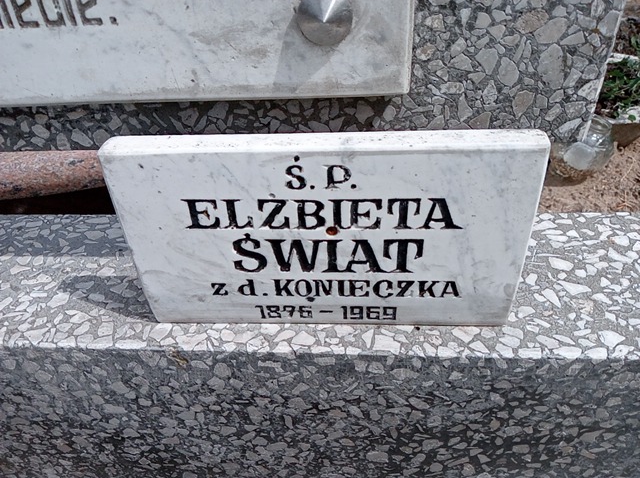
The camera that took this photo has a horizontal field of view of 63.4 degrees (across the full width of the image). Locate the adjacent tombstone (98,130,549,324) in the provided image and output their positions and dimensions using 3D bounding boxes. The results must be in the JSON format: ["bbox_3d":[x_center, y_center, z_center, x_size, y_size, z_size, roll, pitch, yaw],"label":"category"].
[{"bbox_3d":[0.003,0.000,0.421,0.310,0.174,0.029,0,39,4],"label":"adjacent tombstone"}]

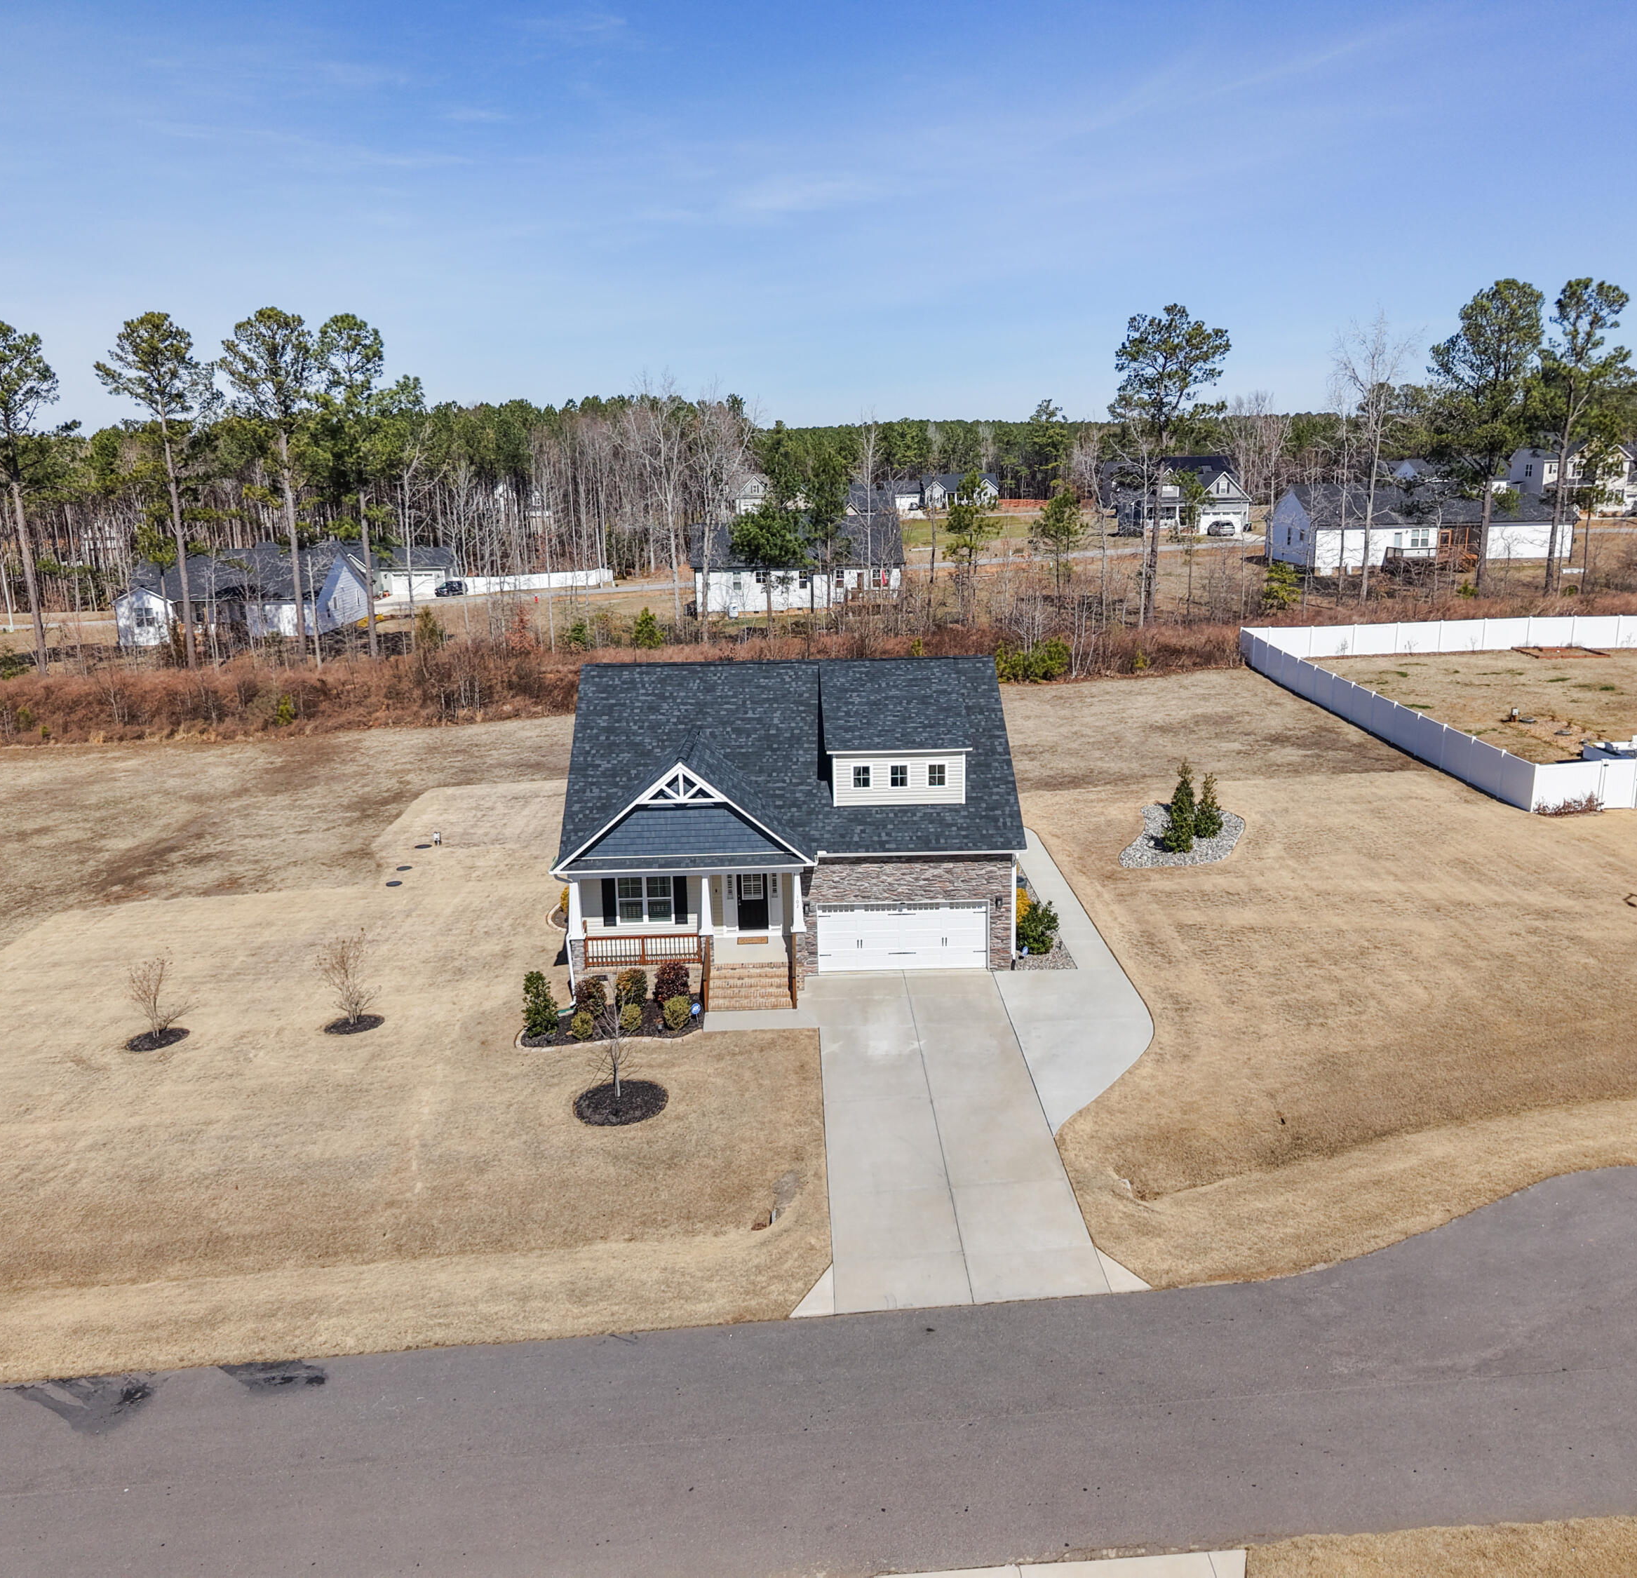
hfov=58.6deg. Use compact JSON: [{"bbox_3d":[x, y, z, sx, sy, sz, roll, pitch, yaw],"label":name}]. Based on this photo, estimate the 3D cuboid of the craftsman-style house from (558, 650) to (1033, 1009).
[{"bbox_3d":[-0.906,0.266,47.139,13.530,8.600,15.800,-1,14,-1],"label":"craftsman-style house"}]

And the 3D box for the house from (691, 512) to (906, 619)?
[{"bbox_3d":[-1.727,-19.132,123.519,17.300,7.900,13.200,-2,14,-3],"label":"house"}]

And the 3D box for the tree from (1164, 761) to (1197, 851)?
[{"bbox_3d":[12.821,0.550,51.618,1.150,3.269,1.150,-1,14,0],"label":"tree"}]

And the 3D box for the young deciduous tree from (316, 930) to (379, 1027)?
[{"bbox_3d":[-13.277,5.296,41.127,1.775,2.801,1.775,-1,14,-1],"label":"young deciduous tree"}]

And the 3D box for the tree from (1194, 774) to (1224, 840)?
[{"bbox_3d":[14.315,0.577,53.325,1.050,2.355,1.050,-1,14,0],"label":"tree"}]

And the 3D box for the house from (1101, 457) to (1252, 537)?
[{"bbox_3d":[42.471,-34.853,173.427,13.000,8.600,13.000,-3,14,-9],"label":"house"}]

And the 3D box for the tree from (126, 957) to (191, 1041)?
[{"bbox_3d":[-18.591,5.823,41.149,1.915,2.564,1.915,-1,14,-1],"label":"tree"}]

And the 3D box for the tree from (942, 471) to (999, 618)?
[{"bbox_3d":[11.038,-17.351,104.773,4.100,10.511,4.100,-1,14,0],"label":"tree"}]

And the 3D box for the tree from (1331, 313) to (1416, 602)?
[{"bbox_3d":[39.274,-23.157,103.277,6.189,20.097,6.189,-1,14,-1],"label":"tree"}]

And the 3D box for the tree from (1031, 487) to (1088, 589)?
[{"bbox_3d":[18.213,-18.417,109.956,4.200,8.944,4.200,-1,14,0],"label":"tree"}]

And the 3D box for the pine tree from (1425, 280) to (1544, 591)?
[{"bbox_3d":[49.506,-26.022,108.344,9.002,22.309,9.002,-1,14,-1],"label":"pine tree"}]

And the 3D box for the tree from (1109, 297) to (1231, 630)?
[{"bbox_3d":[23.703,-21.511,98.317,8.290,21.203,8.290,-1,14,-1],"label":"tree"}]

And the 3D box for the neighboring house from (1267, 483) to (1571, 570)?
[{"bbox_3d":[48.444,-21.665,119.052,21.200,6.600,10.500,-3,14,-7],"label":"neighboring house"}]

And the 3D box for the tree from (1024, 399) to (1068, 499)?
[{"bbox_3d":[43.747,-65.144,280.323,8.278,19.080,8.278,-1,14,-1],"label":"tree"}]

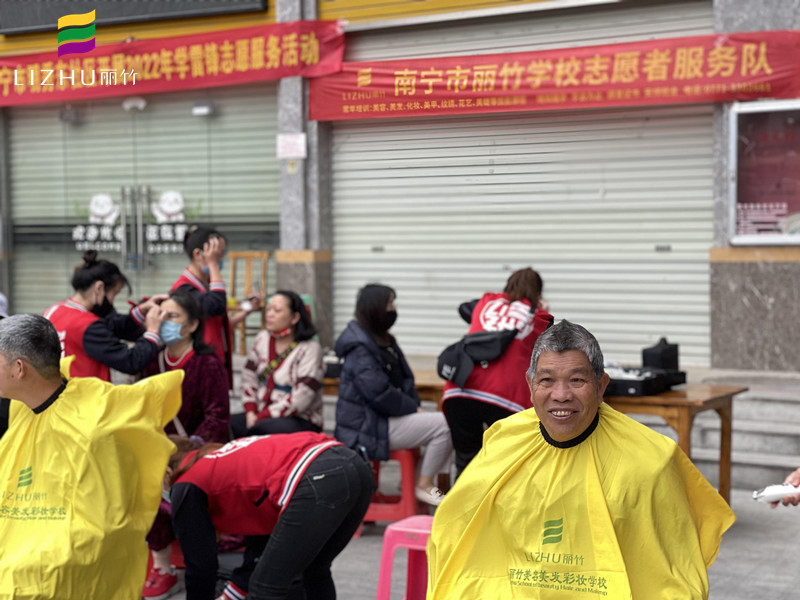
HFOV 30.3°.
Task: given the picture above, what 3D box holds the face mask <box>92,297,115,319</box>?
[{"bbox_3d":[-1.255,0.030,6.250,0.080,0.115,0.140,25,-6,-18],"label":"face mask"}]

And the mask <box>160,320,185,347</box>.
[{"bbox_3d":[-1.000,0.147,6.500,0.080,0.115,0.140,18,-11,-43],"label":"mask"}]

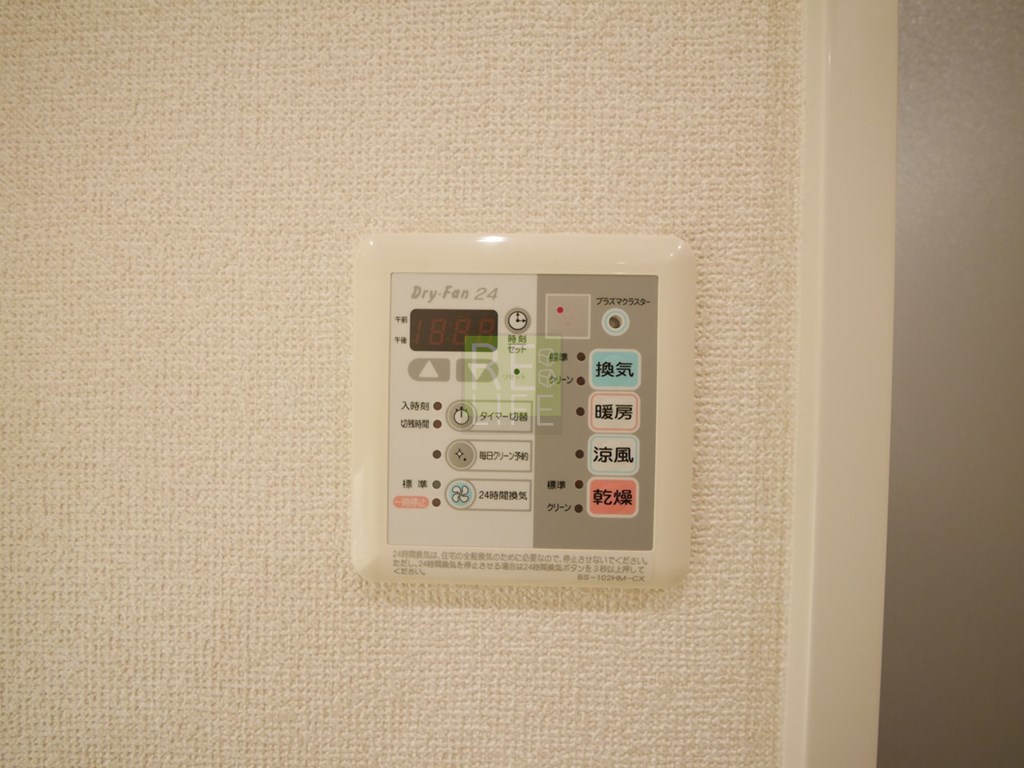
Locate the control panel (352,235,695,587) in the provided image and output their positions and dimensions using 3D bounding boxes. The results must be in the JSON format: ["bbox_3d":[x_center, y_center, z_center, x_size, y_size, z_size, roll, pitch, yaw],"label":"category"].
[{"bbox_3d":[0.003,0.010,0.135,0.116,0.120,0.015,1,1,1],"label":"control panel"}]

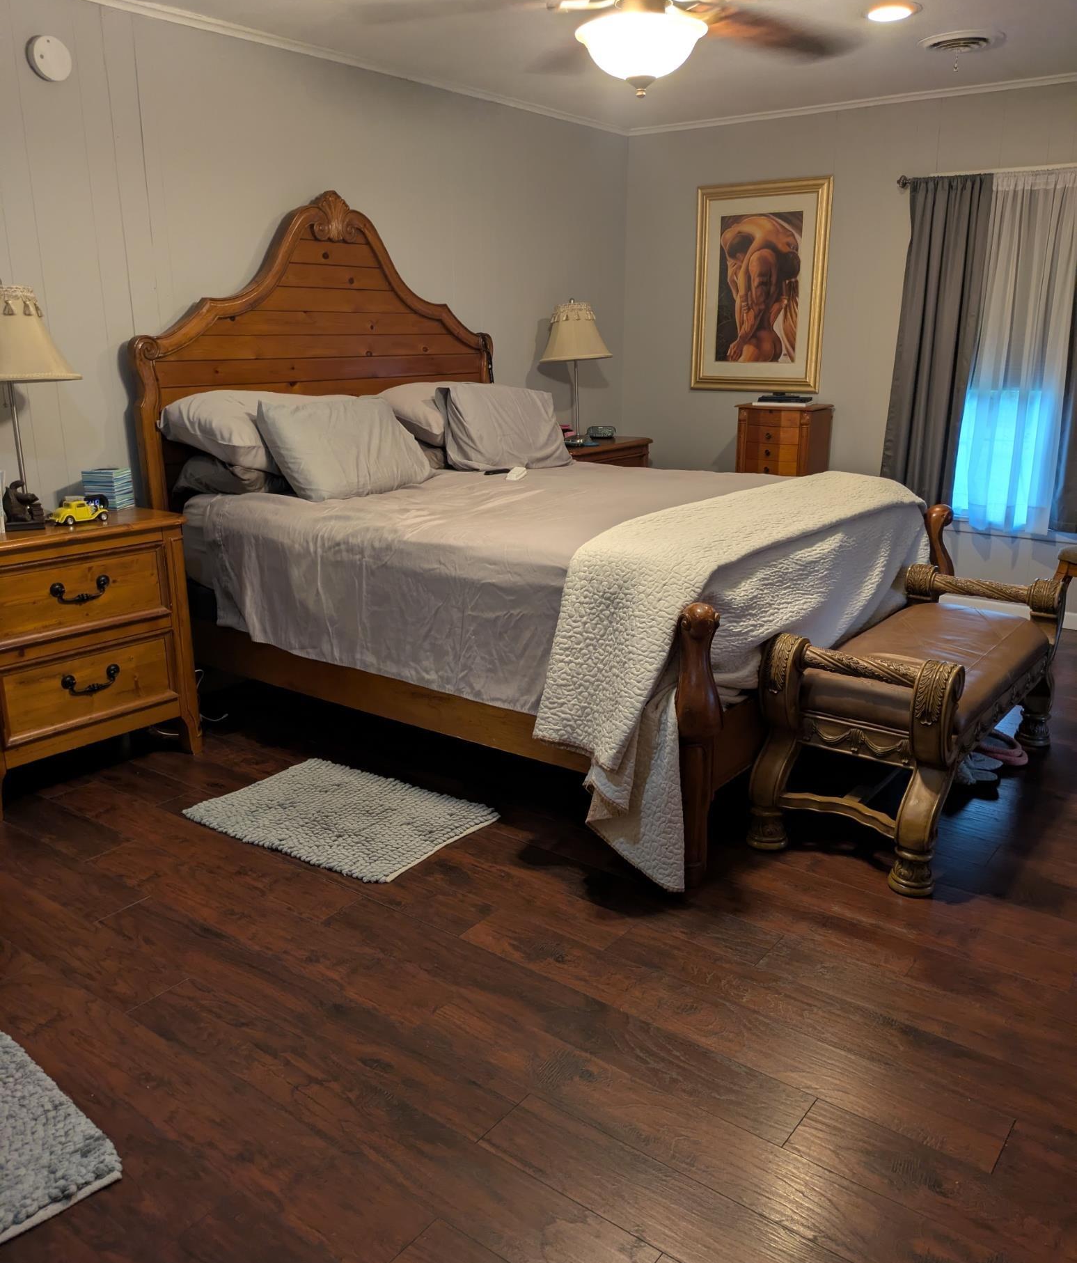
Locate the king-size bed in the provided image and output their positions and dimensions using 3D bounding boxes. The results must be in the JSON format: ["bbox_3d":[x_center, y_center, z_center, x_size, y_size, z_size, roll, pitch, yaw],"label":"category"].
[{"bbox_3d":[0.079,-0.650,3.808,2.270,1.927,2.038,12,20,34],"label":"king-size bed"}]

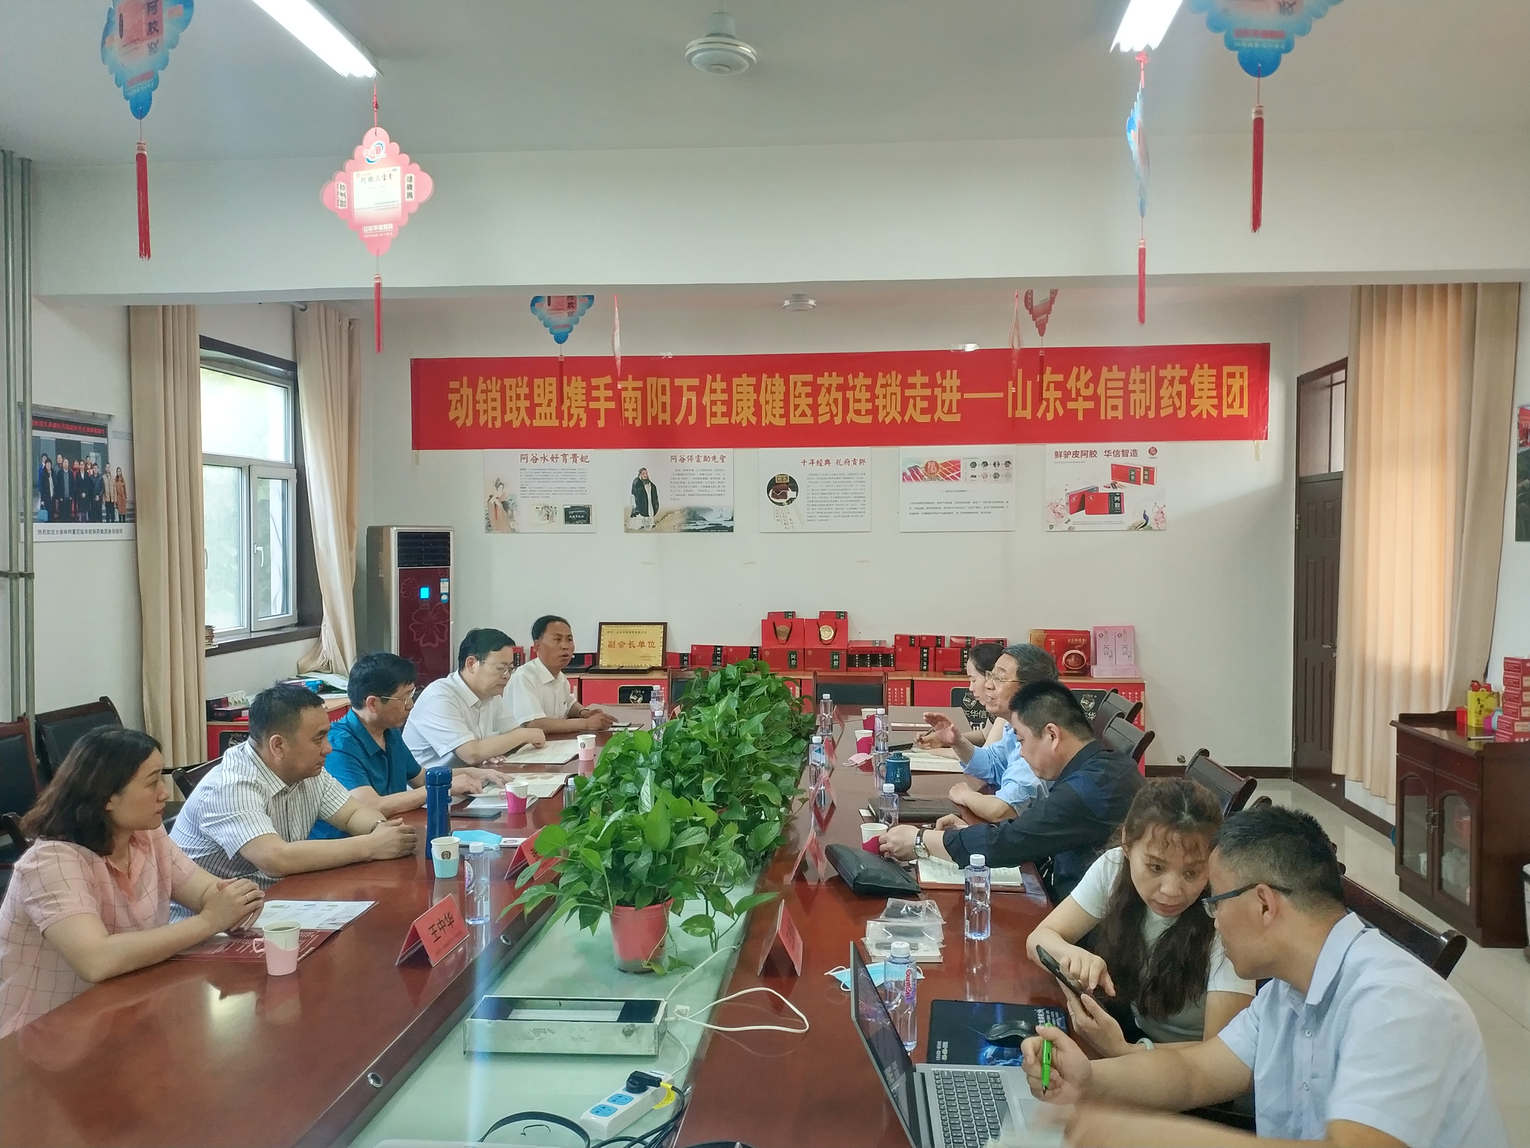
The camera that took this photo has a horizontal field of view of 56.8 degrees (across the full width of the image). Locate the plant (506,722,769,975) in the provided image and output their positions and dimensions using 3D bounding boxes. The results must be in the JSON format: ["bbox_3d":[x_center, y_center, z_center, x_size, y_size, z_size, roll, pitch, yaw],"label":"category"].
[{"bbox_3d":[-0.271,0.599,3.098,0.550,0.487,0.470,0,2,5],"label":"plant"}]

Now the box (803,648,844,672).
[{"bbox_3d":[0.422,0.594,9.848,0.290,0.160,0.090,0,1,5],"label":"box"}]

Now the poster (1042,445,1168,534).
[{"bbox_3d":[2.306,-0.586,9.567,0.798,0.597,0.012,0,2,5],"label":"poster"}]

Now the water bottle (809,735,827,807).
[{"bbox_3d":[0.195,0.695,5.210,0.061,0.194,0.061,0,1,5],"label":"water bottle"}]

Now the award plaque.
[{"bbox_3d":[-0.910,0.500,9.790,0.477,0.331,0.025,0,-6,5],"label":"award plaque"}]

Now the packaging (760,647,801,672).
[{"bbox_3d":[0.127,0.595,9.875,0.290,0.160,0.090,0,1,5],"label":"packaging"}]

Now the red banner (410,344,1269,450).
[{"bbox_3d":[0.443,-1.198,9.695,5.863,0.649,0.012,0,2,5],"label":"red banner"}]

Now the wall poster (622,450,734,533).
[{"bbox_3d":[-0.598,-0.575,9.819,0.778,0.582,0.012,0,2,5],"label":"wall poster"}]

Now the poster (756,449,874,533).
[{"bbox_3d":[0.358,-0.593,10.017,0.790,0.605,0.015,0,1,5],"label":"poster"}]

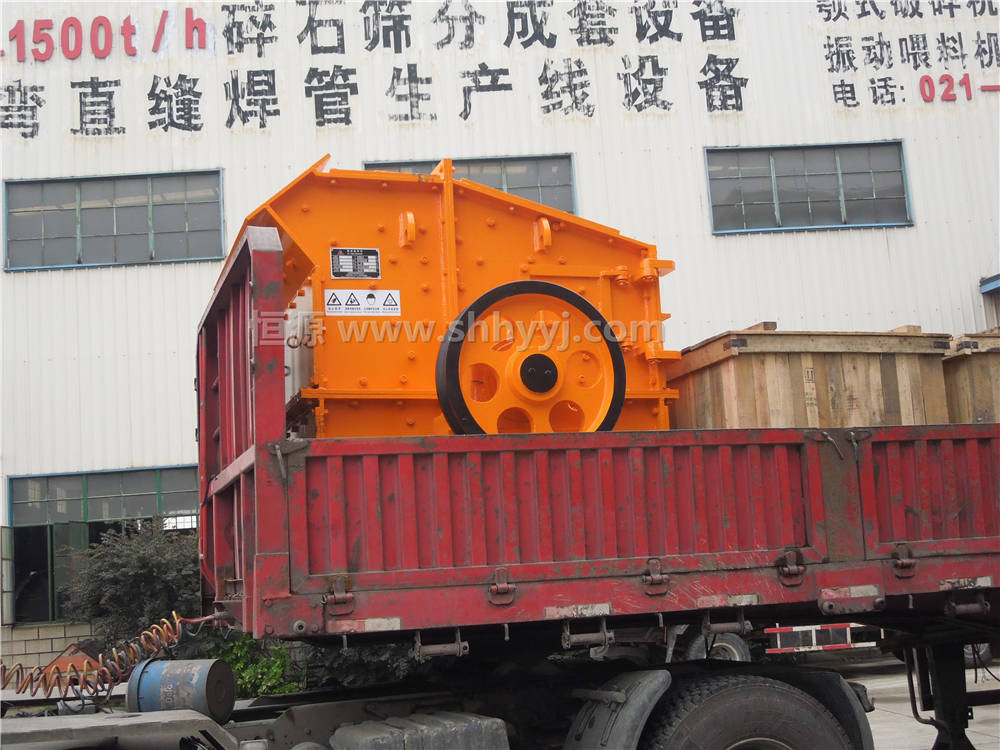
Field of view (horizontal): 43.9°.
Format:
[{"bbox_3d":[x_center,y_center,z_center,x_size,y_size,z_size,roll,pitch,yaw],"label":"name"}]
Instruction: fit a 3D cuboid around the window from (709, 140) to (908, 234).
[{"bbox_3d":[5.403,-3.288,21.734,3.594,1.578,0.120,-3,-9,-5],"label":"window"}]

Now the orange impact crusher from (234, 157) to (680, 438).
[{"bbox_3d":[-0.315,0.038,6.451,2.120,1.960,2.020,0,-8,-19],"label":"orange impact crusher"}]

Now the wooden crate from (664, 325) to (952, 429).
[{"bbox_3d":[1.612,0.466,7.079,1.363,1.240,1.400,0,-10,-20],"label":"wooden crate"}]

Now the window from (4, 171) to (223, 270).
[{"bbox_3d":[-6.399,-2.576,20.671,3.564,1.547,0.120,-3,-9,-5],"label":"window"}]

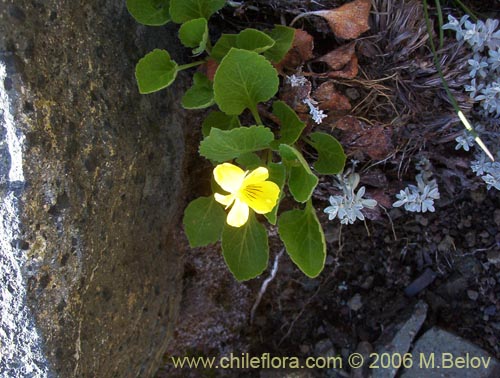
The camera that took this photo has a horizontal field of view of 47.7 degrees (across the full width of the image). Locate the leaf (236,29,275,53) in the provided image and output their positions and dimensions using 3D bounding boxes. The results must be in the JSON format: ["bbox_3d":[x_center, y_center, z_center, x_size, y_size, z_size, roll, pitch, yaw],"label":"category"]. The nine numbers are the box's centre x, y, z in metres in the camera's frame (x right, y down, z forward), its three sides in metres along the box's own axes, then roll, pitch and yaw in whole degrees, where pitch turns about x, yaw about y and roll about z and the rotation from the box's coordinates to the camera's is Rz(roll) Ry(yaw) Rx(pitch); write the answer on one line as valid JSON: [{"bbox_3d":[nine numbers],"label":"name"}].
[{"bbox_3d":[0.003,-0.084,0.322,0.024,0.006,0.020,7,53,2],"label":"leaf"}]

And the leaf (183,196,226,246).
[{"bbox_3d":[-0.025,0.018,0.318,0.025,0.007,0.030,15,77,10],"label":"leaf"}]

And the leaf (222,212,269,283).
[{"bbox_3d":[-0.003,0.036,0.370,0.031,0.010,0.047,11,96,-1],"label":"leaf"}]

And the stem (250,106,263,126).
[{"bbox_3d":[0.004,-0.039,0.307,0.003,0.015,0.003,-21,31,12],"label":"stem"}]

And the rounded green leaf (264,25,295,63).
[{"bbox_3d":[0.017,-0.089,0.347,0.021,0.008,0.026,32,69,-1],"label":"rounded green leaf"}]

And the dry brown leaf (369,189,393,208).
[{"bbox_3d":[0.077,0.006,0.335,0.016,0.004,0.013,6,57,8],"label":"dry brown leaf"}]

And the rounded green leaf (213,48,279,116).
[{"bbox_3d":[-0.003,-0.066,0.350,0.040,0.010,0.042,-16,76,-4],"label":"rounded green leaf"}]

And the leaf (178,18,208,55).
[{"bbox_3d":[-0.034,-0.092,0.340,0.018,0.008,0.022,11,80,11],"label":"leaf"}]

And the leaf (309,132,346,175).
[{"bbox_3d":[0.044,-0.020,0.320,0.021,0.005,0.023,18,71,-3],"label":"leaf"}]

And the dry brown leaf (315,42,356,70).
[{"bbox_3d":[0.061,-0.095,0.405,0.032,0.015,0.022,-18,71,-10],"label":"dry brown leaf"}]

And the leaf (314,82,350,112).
[{"bbox_3d":[0.058,-0.067,0.405,0.028,0.013,0.022,24,73,5],"label":"leaf"}]

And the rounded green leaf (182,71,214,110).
[{"bbox_3d":[-0.034,-0.065,0.375,0.030,0.012,0.025,-32,68,-22],"label":"rounded green leaf"}]

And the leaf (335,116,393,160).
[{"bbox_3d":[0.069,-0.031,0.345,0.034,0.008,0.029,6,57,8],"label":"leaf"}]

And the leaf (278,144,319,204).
[{"bbox_3d":[0.031,-0.010,0.360,0.023,0.014,0.039,-19,102,-8],"label":"leaf"}]

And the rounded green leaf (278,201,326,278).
[{"bbox_3d":[0.029,0.028,0.312,0.025,0.009,0.044,-9,79,-8],"label":"rounded green leaf"}]

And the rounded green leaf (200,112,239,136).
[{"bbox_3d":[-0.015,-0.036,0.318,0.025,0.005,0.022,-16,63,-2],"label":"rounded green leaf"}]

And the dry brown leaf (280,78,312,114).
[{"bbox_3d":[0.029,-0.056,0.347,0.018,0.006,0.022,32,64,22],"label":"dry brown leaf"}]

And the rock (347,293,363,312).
[{"bbox_3d":[0.076,0.082,0.410,0.012,0.010,0.015,0,63,0],"label":"rock"}]

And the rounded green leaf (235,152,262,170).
[{"bbox_3d":[-0.002,-0.012,0.320,0.018,0.008,0.023,0,72,0],"label":"rounded green leaf"}]

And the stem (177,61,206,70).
[{"bbox_3d":[-0.036,-0.074,0.338,0.018,0.002,0.002,-18,85,-6],"label":"stem"}]

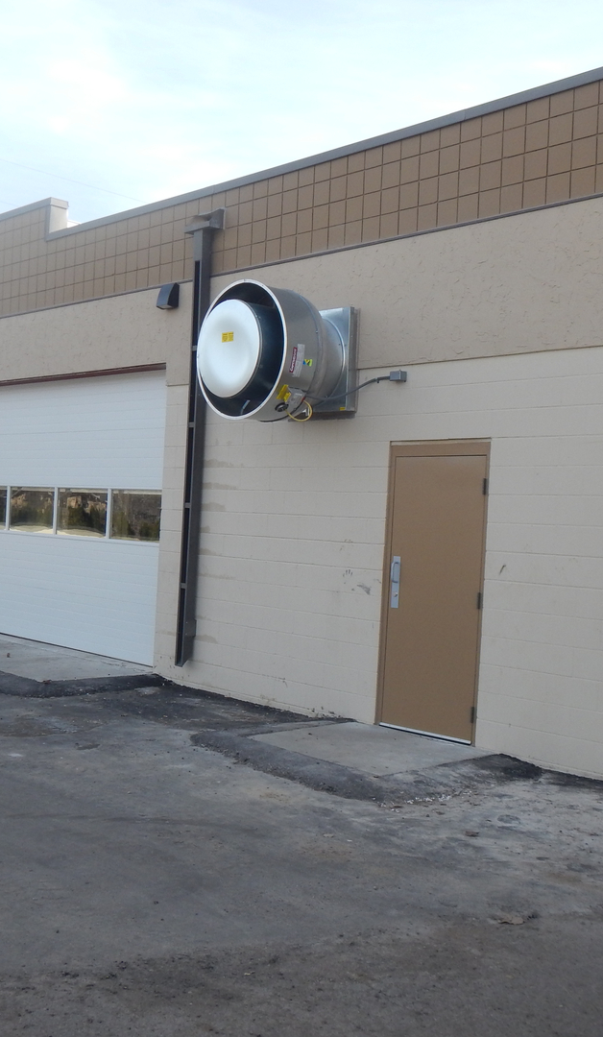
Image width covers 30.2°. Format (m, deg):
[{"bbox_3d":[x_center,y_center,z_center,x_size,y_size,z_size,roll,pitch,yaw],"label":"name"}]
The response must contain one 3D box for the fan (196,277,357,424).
[{"bbox_3d":[-0.153,-1.321,9.178,0.900,1.110,1.110,2,0,-43],"label":"fan"}]

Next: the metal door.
[{"bbox_3d":[1.028,0.529,8.573,0.100,2.250,1.000,2,0,-43],"label":"metal door"}]

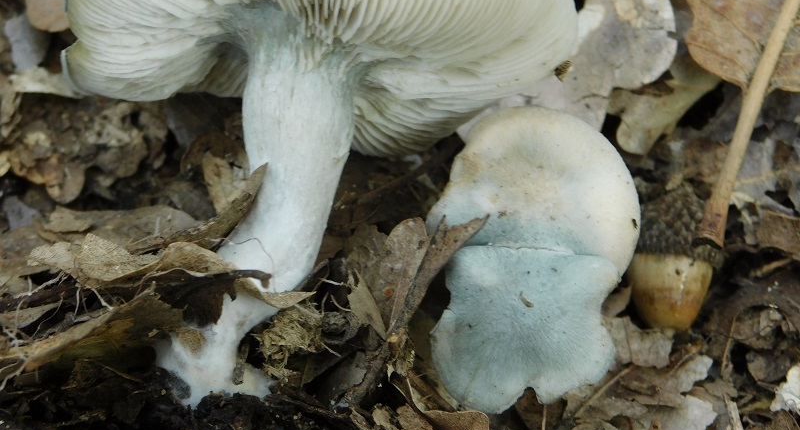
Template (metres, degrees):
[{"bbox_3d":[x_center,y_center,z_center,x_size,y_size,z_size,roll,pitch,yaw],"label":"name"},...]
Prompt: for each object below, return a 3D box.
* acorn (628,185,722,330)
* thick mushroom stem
[{"bbox_3d":[0.048,0.007,0.460,0.017,0.017,0.026,4,75,0],"label":"acorn"},{"bbox_3d":[-0.024,-0.001,0.450,0.025,0.022,0.073,12,72,0],"label":"thick mushroom stem"}]

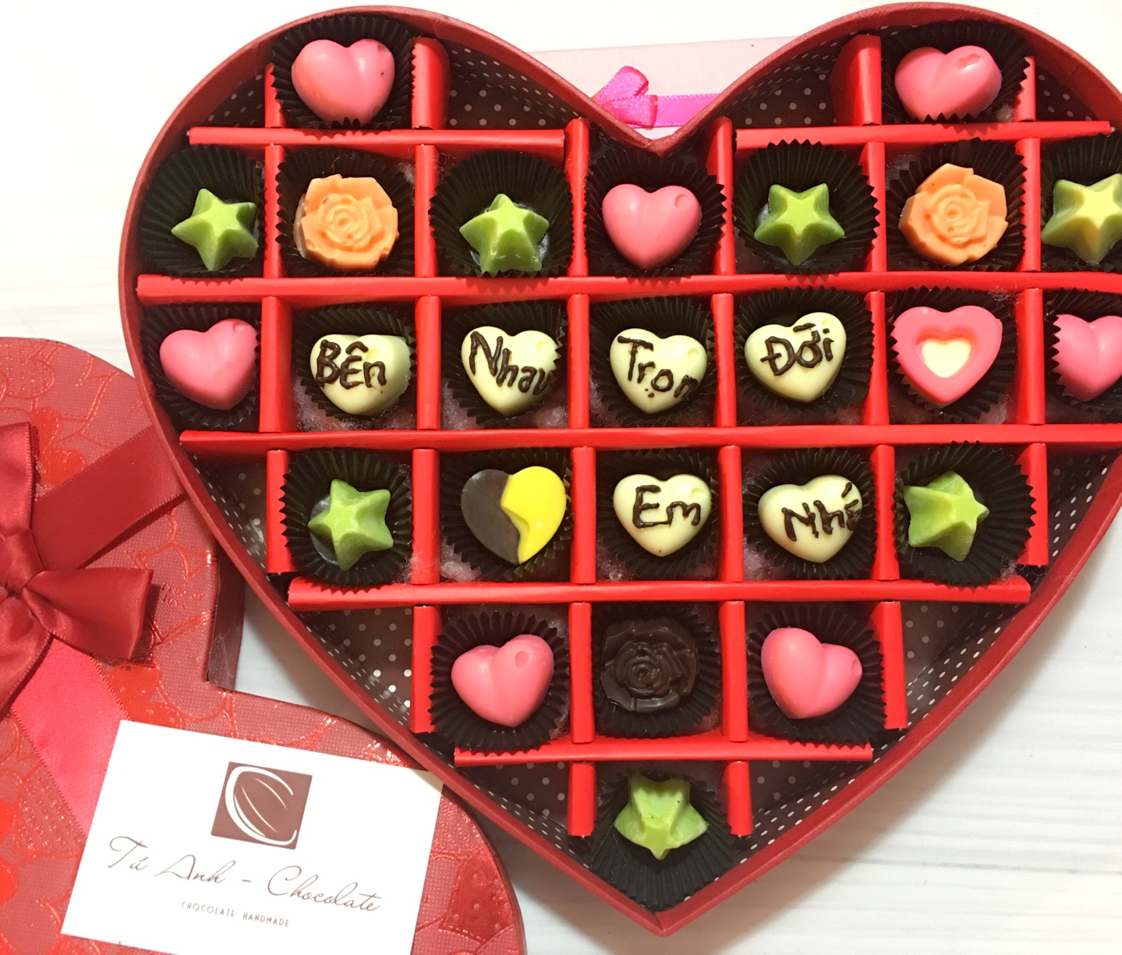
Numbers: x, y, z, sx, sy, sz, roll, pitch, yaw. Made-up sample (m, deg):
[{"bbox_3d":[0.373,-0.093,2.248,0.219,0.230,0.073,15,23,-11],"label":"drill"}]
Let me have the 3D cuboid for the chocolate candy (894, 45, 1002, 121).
[{"bbox_3d":[0.109,-0.110,0.300,0.029,0.015,0.024,17,86,1],"label":"chocolate candy"}]

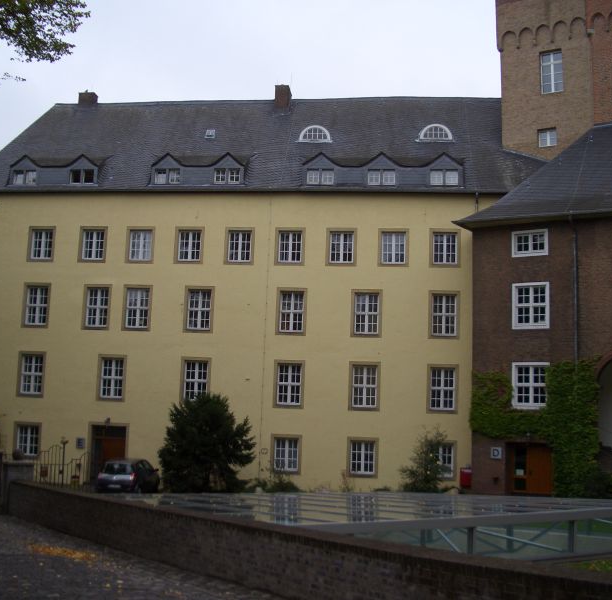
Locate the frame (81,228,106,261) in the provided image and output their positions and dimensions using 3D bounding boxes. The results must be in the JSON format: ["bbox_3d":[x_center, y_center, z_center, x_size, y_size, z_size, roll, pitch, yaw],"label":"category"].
[{"bbox_3d":[-10.521,-2.724,40.067,1.120,1.540,0.150,1,-7,8],"label":"frame"}]

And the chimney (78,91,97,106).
[{"bbox_3d":[-13.109,-12.002,48.799,0.920,0.950,0.650,1,-7,8],"label":"chimney"}]

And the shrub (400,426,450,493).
[{"bbox_3d":[5.430,7.372,37.197,2.180,3.121,2.071,1,-7,8],"label":"shrub"}]

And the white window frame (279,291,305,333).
[{"bbox_3d":[-0.693,0.582,40.274,1.179,2.028,0.150,1,-7,8],"label":"white window frame"}]

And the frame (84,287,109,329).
[{"bbox_3d":[-10.734,0.375,41.624,1.144,2.058,0.150,1,-7,8],"label":"frame"}]

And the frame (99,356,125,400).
[{"bbox_3d":[-9.324,3.795,39.056,1.120,1.970,0.150,1,-7,8],"label":"frame"}]

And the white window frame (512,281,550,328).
[{"bbox_3d":[10.117,0.262,36.413,1.683,2.063,0.130,-2,-8,33],"label":"white window frame"}]

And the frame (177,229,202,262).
[{"bbox_3d":[-5.795,-2.713,40.322,1.146,1.557,0.130,1,-7,8],"label":"frame"}]

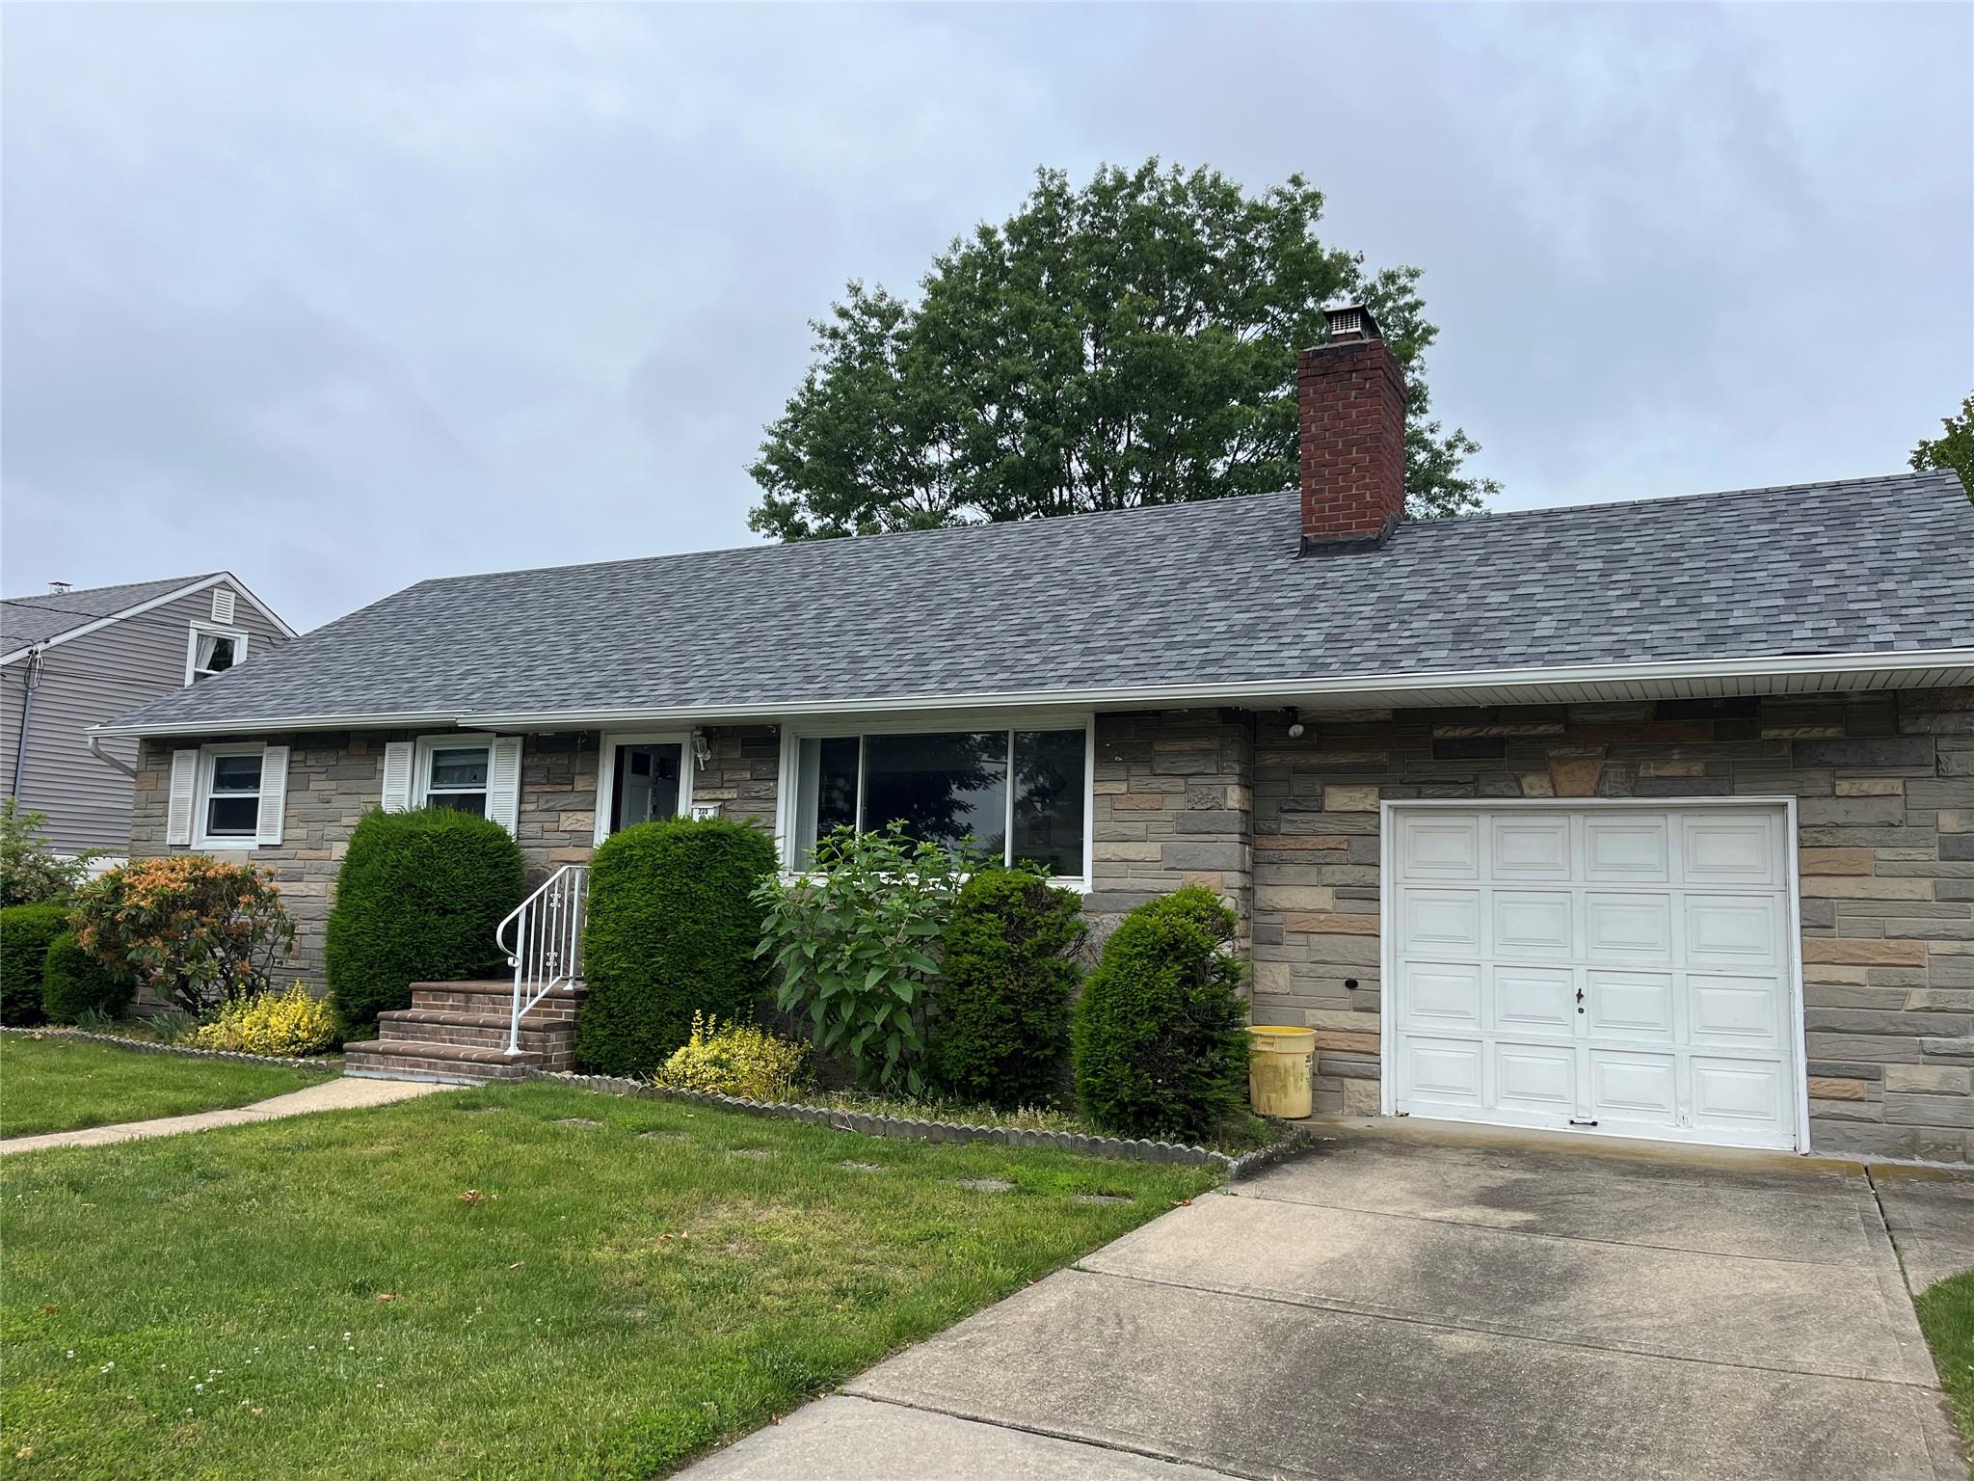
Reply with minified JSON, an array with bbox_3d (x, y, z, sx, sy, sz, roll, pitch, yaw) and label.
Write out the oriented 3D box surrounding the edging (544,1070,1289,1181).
[{"bbox_3d":[-0.964,2.410,9.739,5.900,0.160,1.350,-2,-7,26],"label":"edging"}]

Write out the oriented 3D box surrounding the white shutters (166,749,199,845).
[{"bbox_3d":[-8.429,0.598,15.529,0.350,1.000,0.050,-2,-7,26],"label":"white shutters"}]

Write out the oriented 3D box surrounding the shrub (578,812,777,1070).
[{"bbox_3d":[-2.446,1.612,11.682,1.220,2.050,1.120,-2,-7,26],"label":"shrub"}]

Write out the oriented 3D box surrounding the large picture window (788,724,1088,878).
[{"bbox_3d":[-0.442,0.469,11.601,2.700,1.210,0.130,-2,-7,26],"label":"large picture window"}]

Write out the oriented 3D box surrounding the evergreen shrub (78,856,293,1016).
[{"bbox_3d":[-7.716,1.913,14.232,1.850,1.580,1.500,-2,-7,26],"label":"evergreen shrub"}]

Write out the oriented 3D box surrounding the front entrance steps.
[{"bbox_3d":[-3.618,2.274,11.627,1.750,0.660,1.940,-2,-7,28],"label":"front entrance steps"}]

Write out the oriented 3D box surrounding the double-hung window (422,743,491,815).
[{"bbox_3d":[-4.963,0.495,13.856,0.860,0.980,0.110,-2,-7,26],"label":"double-hung window"}]

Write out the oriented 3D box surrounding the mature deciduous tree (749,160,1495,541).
[{"bbox_3d":[2.221,-3.166,26.378,13.000,15.000,13.000,-2,-7,28],"label":"mature deciduous tree"}]

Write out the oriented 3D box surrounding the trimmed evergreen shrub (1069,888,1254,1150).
[{"bbox_3d":[1.102,1.673,9.306,1.110,1.510,1.100,2,-6,0],"label":"trimmed evergreen shrub"}]

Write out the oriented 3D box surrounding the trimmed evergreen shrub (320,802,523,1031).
[{"bbox_3d":[-4.880,1.617,12.898,1.270,2.050,1.100,-2,-7,26],"label":"trimmed evergreen shrub"}]

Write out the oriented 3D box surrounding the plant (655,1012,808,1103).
[{"bbox_3d":[-1.840,2.230,10.691,1.130,0.570,0.950,-2,-7,28],"label":"plant"}]

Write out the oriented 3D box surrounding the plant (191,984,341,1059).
[{"bbox_3d":[-6.134,2.345,12.624,1.250,0.590,1.000,-2,-7,28],"label":"plant"}]

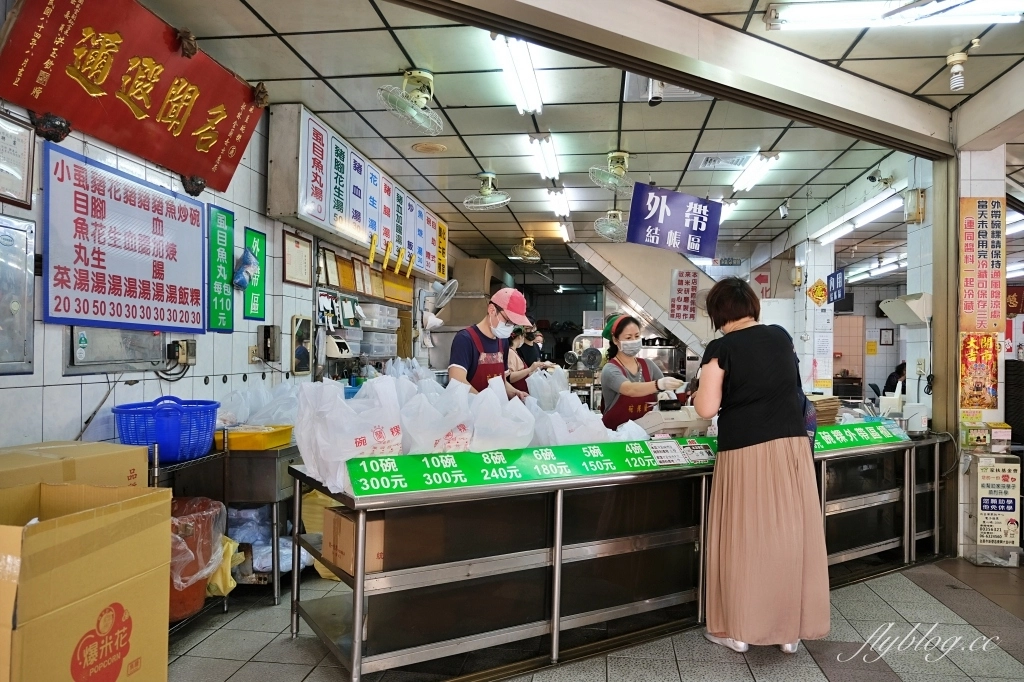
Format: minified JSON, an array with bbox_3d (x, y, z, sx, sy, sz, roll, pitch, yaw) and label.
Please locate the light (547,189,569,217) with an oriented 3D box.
[{"bbox_3d":[0.539,-1.535,7.699,0.160,0.080,1.200,1,-1,8],"label":"light"}]

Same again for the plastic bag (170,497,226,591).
[{"bbox_3d":[-1.590,0.951,3.286,0.410,0.400,0.410,1,-1,8],"label":"plastic bag"}]

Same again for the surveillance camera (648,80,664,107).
[{"bbox_3d":[0.849,-1.474,4.024,0.085,0.220,0.085,1,-23,7],"label":"surveillance camera"}]

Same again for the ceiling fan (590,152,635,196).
[{"bbox_3d":[0.872,-1.422,5.824,0.410,0.370,0.420,2,-1,-27],"label":"ceiling fan"}]

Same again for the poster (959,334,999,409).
[{"bbox_3d":[3.178,0.204,4.640,0.241,0.510,0.010,1,-1,8],"label":"poster"}]

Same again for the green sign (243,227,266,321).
[{"bbox_3d":[-1.767,-0.452,4.710,0.015,0.615,0.287,1,-1,8],"label":"green sign"}]

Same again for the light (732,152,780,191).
[{"bbox_3d":[2.244,-1.539,6.273,0.178,0.075,1.200,1,-1,8],"label":"light"}]

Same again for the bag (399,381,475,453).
[{"bbox_3d":[-0.314,0.370,2.866,0.260,0.400,0.200,2,-1,-32],"label":"bag"}]

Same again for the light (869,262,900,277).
[{"bbox_3d":[6.369,-1.200,11.614,0.150,0.085,1.200,1,-1,8],"label":"light"}]

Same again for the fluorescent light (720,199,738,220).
[{"bbox_3d":[2.469,-1.494,8.036,0.160,0.080,1.200,1,-1,8],"label":"fluorescent light"}]

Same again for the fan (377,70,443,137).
[{"bbox_3d":[-0.624,-1.452,4.173,0.420,0.400,0.440,1,-1,-7],"label":"fan"}]

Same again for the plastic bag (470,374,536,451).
[{"bbox_3d":[-0.043,0.369,3.026,0.230,0.420,0.190,2,-1,-32],"label":"plastic bag"}]

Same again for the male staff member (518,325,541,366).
[{"bbox_3d":[0.133,0.601,6.294,0.320,1.680,0.480,0,-1,41],"label":"male staff member"}]

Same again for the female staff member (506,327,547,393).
[{"bbox_3d":[0.131,0.641,5.400,0.420,1.560,0.420,1,-1,-3],"label":"female staff member"}]

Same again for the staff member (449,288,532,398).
[{"bbox_3d":[-0.140,0.551,3.900,0.520,1.680,0.450,2,-1,-37],"label":"staff member"}]

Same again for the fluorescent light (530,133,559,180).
[{"bbox_3d":[0.295,-1.581,5.938,0.178,0.075,1.200,1,-1,8],"label":"fluorescent light"}]

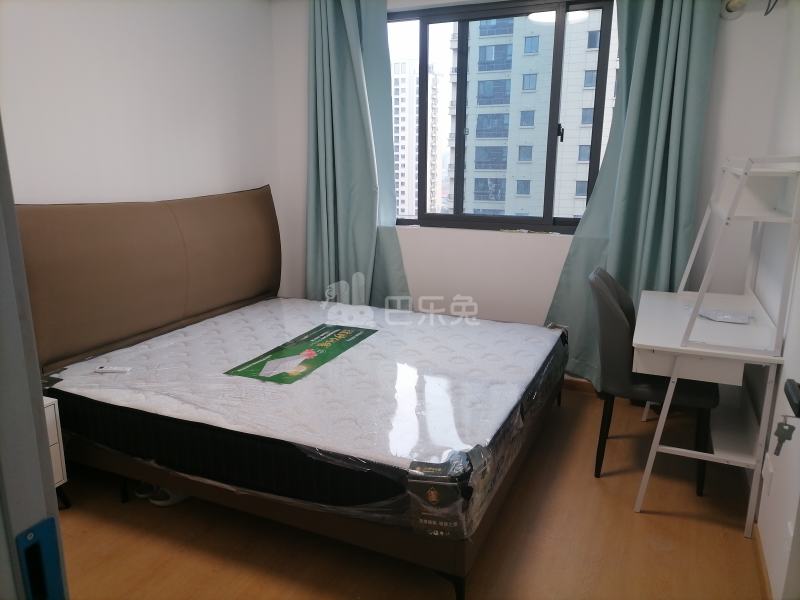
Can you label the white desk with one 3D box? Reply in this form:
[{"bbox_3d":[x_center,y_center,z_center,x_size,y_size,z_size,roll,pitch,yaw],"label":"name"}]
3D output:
[{"bbox_3d":[1.323,0.438,2.745,0.496,0.723,1.018,6,15,23],"label":"white desk"}]

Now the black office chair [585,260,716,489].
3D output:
[{"bbox_3d":[1.143,0.341,2.766,0.600,0.900,0.480,6,15,23],"label":"black office chair"}]

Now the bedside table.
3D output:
[{"bbox_3d":[-1.640,0.658,2.346,0.395,0.470,0.427,6,15,23],"label":"bedside table"}]

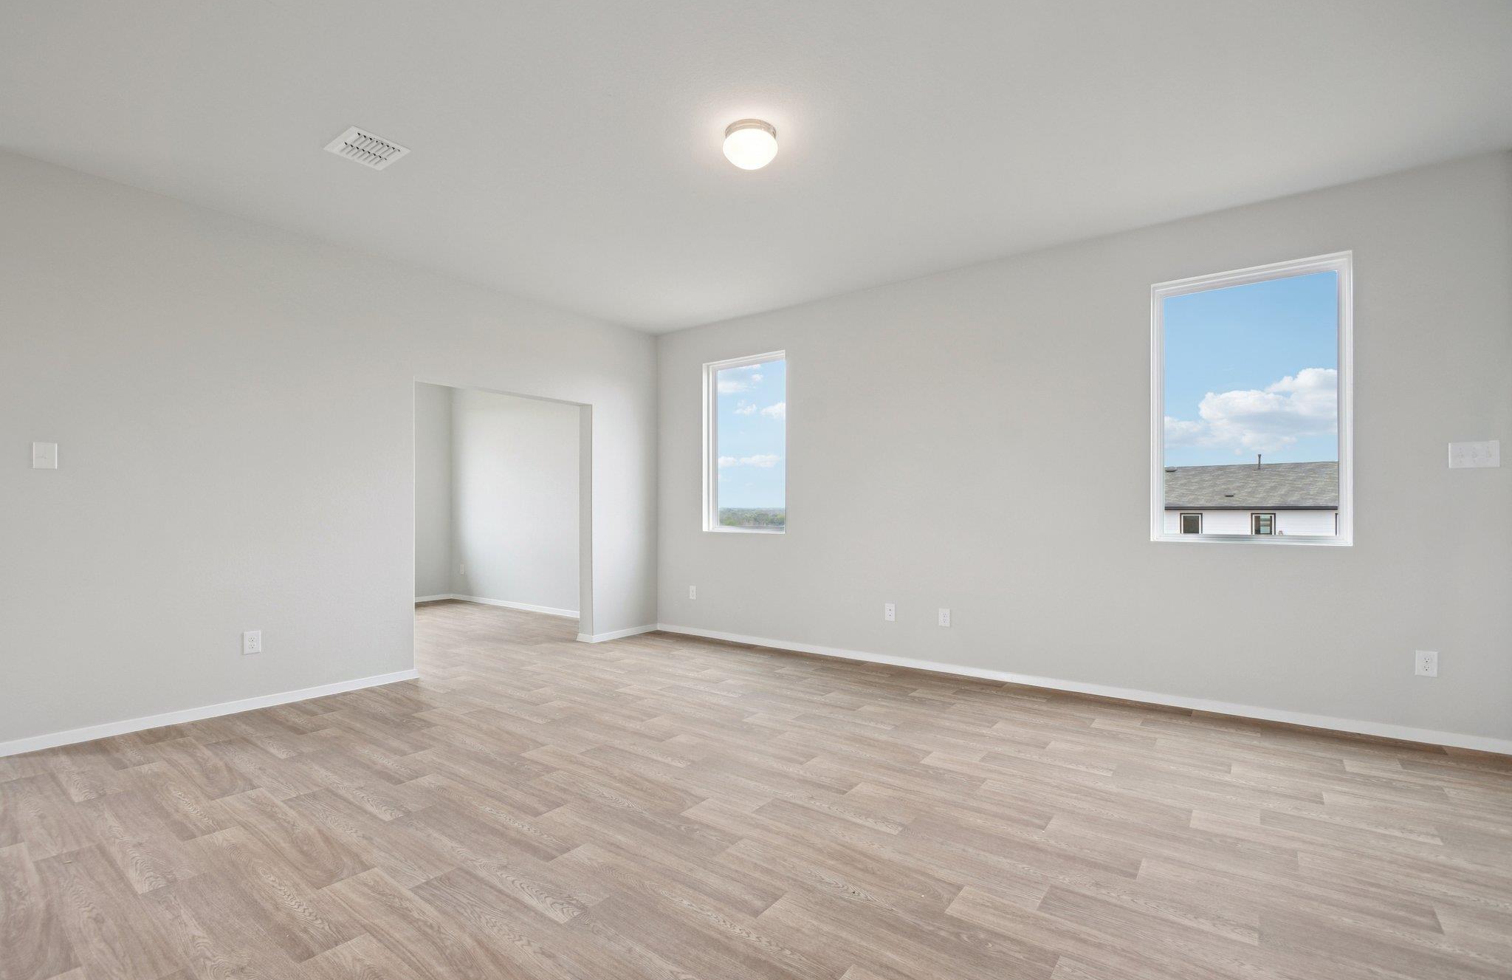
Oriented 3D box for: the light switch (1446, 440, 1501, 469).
[{"bbox_3d":[3.307,-0.161,2.900,0.160,0.118,0.012,-1,-2,35],"label":"light switch"}]

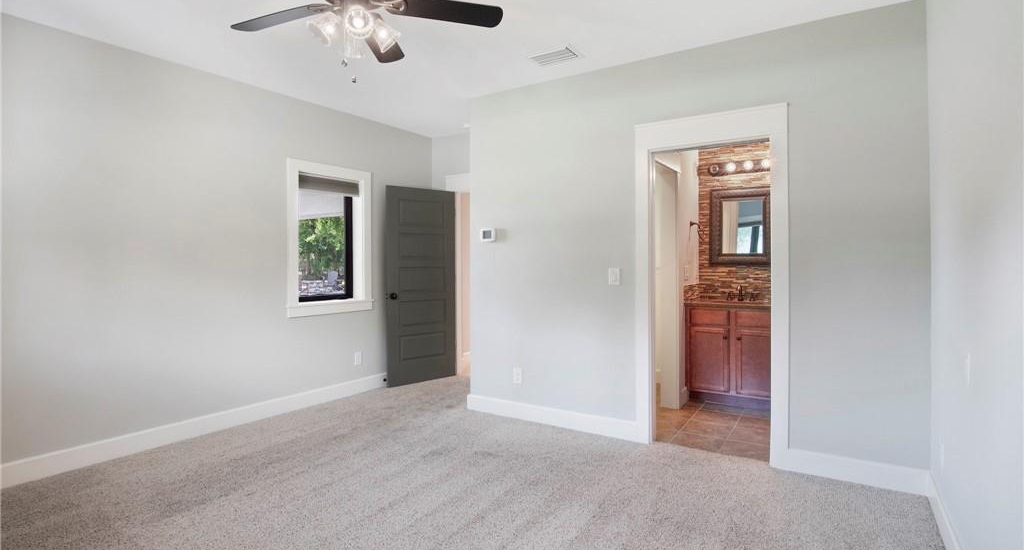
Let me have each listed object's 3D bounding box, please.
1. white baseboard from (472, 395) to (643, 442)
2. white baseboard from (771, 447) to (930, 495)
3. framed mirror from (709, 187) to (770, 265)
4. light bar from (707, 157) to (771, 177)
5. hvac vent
[{"bbox_3d":[0.290,1.144,3.832,1.598,0.142,0.022,0,1,31],"label":"white baseboard"},{"bbox_3d":[1.978,1.153,2.824,0.767,0.145,0.022,0,1,31],"label":"white baseboard"},{"bbox_3d":[2.244,-0.467,4.622,0.584,0.761,0.040,0,1,31],"label":"framed mirror"},{"bbox_3d":[2.211,-1.049,4.585,0.599,0.132,0.120,0,1,31],"label":"light bar"},{"bbox_3d":[0.293,-1.516,3.301,0.327,0.018,0.197,0,1,31],"label":"hvac vent"}]

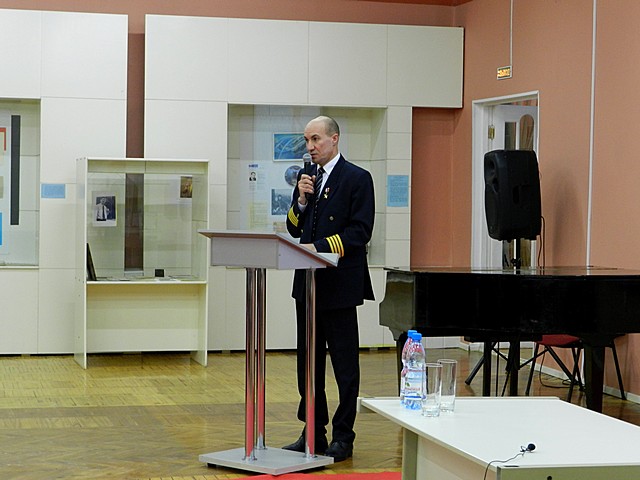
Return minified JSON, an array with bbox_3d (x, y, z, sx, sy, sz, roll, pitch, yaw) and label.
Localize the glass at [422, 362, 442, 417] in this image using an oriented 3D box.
[{"bbox_3d":[0.313,0.421,3.937,0.057,0.143,0.057,1,2,0],"label":"glass"}]

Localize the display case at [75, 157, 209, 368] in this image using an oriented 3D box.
[{"bbox_3d":[-1.422,0.174,11.192,0.948,1.620,0.620,0,2,-16],"label":"display case"}]

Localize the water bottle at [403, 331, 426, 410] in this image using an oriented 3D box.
[{"bbox_3d":[0.277,0.378,4.084,0.063,0.217,0.063,1,2,0],"label":"water bottle"}]

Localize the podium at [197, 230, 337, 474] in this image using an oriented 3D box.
[{"bbox_3d":[-0.269,0.545,7.021,0.540,1.178,0.460,2,2,41],"label":"podium"}]

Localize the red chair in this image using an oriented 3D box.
[{"bbox_3d":[1.751,0.670,9.562,0.580,0.820,0.500,0,2,-31],"label":"red chair"}]

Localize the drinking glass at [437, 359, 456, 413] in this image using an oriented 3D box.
[{"bbox_3d":[0.365,0.419,4.018,0.057,0.143,0.057,1,2,0],"label":"drinking glass"}]

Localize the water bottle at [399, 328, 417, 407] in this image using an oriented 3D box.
[{"bbox_3d":[0.269,0.376,4.142,0.063,0.217,0.063,1,2,0],"label":"water bottle"}]

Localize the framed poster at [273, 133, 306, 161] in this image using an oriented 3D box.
[{"bbox_3d":[-0.230,-0.829,12.595,0.382,0.257,0.020,0,2,-15],"label":"framed poster"}]

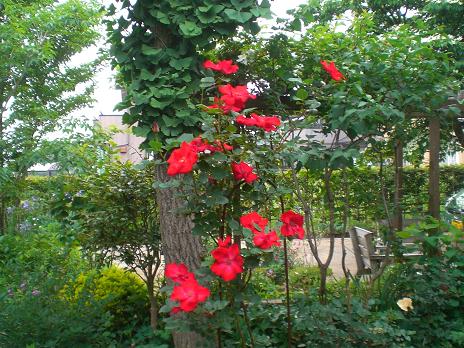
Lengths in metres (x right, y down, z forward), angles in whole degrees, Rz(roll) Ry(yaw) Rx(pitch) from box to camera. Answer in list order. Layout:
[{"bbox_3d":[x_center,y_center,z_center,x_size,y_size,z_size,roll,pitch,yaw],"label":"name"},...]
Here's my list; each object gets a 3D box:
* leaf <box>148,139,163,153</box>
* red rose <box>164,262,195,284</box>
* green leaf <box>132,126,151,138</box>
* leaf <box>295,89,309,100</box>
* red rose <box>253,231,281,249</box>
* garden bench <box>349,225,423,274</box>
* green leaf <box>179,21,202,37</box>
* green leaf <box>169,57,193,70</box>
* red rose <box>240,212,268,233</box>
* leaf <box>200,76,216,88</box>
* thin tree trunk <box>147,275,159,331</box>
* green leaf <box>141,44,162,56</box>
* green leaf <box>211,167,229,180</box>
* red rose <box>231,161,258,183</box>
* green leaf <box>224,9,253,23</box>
[{"bbox_3d":[-0.300,-0.112,2.000,0.056,0.055,0.035,0,1,0],"label":"leaf"},{"bbox_3d":[-0.170,0.315,1.620,0.092,0.068,0.075,0,-1,6],"label":"red rose"},{"bbox_3d":[-0.346,-0.159,1.950,0.067,0.045,0.035,0,-1,0],"label":"green leaf"},{"bbox_3d":[0.289,-0.328,2.100,0.053,0.050,0.030,0,-1,0],"label":"leaf"},{"bbox_3d":[0.110,0.210,1.630,0.090,0.060,0.075,0,-1,-6],"label":"red rose"},{"bbox_3d":[1.800,1.040,6.100,0.620,0.860,1.250,0,-1,2],"label":"garden bench"},{"bbox_3d":[-0.171,-0.600,2.100,0.095,0.065,0.045,0,1,0],"label":"green leaf"},{"bbox_3d":[-0.217,-0.466,2.150,0.098,0.060,0.045,0,1,0],"label":"green leaf"},{"bbox_3d":[0.080,0.175,1.820,0.100,0.075,0.075,0,1,0],"label":"red rose"},{"bbox_3d":[-0.076,-0.296,1.650,0.048,0.036,0.030,0,-1,0],"label":"leaf"},{"bbox_3d":[-0.702,1.135,4.500,0.090,0.500,0.085,-3,1,0],"label":"thin tree trunk"},{"bbox_3d":[-0.340,-0.521,2.150,0.090,0.050,0.045,0,1,0],"label":"green leaf"},{"bbox_3d":[-0.045,-0.002,1.850,0.064,0.050,0.035,0,1,0],"label":"green leaf"},{"bbox_3d":[0.047,-0.007,1.850,0.098,0.080,0.070,0,1,-9],"label":"red rose"},{"bbox_3d":[0.025,-0.607,1.950,0.105,0.055,0.050,0,-1,0],"label":"green leaf"}]

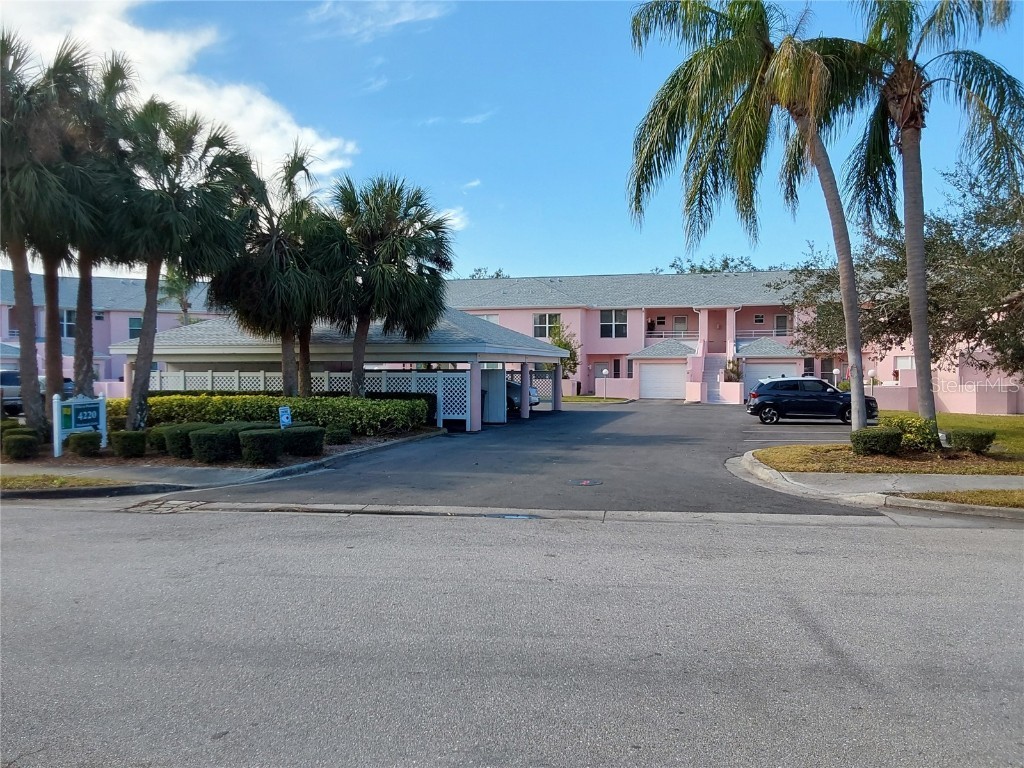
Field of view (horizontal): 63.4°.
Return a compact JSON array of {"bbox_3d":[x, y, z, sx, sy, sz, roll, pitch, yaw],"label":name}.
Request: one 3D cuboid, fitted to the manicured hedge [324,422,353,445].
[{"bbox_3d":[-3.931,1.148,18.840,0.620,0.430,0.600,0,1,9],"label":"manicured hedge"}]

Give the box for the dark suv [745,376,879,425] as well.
[{"bbox_3d":[9.940,0.545,27.613,4.040,1.570,1.770,0,1,12],"label":"dark suv"}]

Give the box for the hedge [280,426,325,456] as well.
[{"bbox_3d":[-4.148,1.118,16.420,0.880,0.570,0.750,0,1,9],"label":"hedge"}]

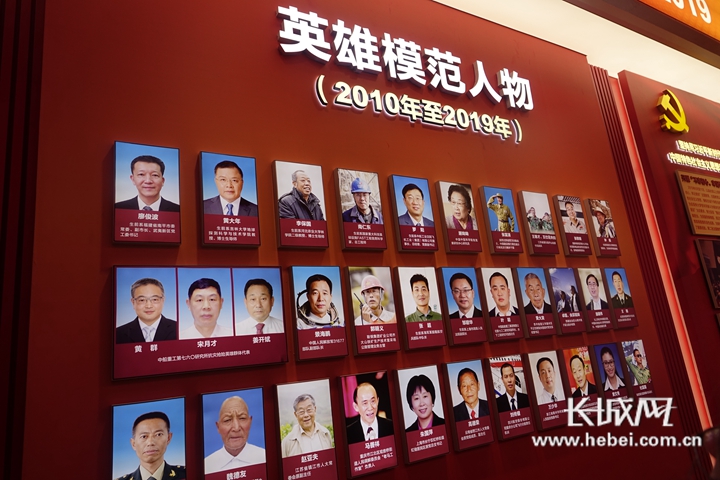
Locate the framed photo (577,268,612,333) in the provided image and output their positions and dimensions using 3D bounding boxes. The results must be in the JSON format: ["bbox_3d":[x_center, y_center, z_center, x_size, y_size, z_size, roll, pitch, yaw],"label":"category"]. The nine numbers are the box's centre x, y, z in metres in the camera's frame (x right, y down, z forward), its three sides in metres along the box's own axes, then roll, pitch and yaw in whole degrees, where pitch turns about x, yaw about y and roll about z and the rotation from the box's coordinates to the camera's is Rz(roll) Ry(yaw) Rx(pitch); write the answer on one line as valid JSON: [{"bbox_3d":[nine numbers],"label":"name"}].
[{"bbox_3d":[1.858,0.471,3.809,0.286,0.490,0.036,2,-16,-30],"label":"framed photo"}]

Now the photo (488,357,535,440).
[{"bbox_3d":[0.979,1.014,3.122,0.286,0.490,0.036,2,-16,-30],"label":"photo"}]

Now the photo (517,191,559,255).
[{"bbox_3d":[1.287,-0.121,3.474,0.273,0.460,0.039,2,-15,-30],"label":"photo"}]

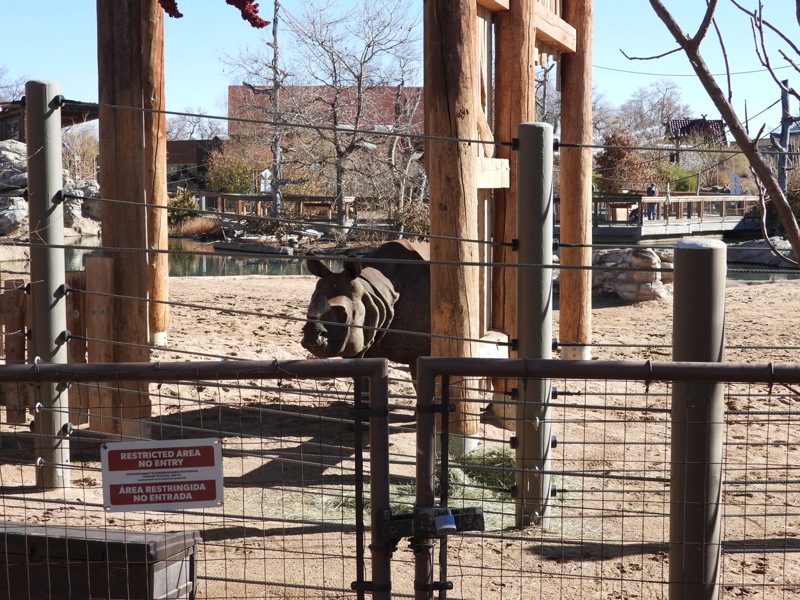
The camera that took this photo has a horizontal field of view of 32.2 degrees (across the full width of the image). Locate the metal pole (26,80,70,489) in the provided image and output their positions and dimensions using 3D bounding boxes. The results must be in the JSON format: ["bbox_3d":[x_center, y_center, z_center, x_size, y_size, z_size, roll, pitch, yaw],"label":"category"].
[{"bbox_3d":[-2.285,-0.105,9.030,0.220,2.610,0.220,0,5,0],"label":"metal pole"}]

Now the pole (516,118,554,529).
[{"bbox_3d":[0.832,0.150,8.550,0.220,2.460,0.220,0,5,0],"label":"pole"}]

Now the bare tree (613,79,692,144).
[{"bbox_3d":[18.200,-11.600,100.000,5.800,8.700,5.600,0,5,0],"label":"bare tree"}]

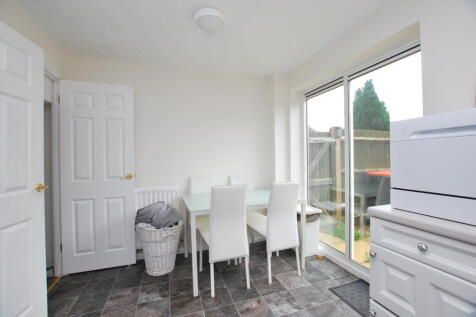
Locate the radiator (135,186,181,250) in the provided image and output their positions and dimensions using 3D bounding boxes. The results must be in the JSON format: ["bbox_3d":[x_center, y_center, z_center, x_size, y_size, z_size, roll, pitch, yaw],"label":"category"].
[{"bbox_3d":[-0.939,0.675,2.340,0.480,0.670,0.090,-1,0,-19],"label":"radiator"}]

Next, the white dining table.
[{"bbox_3d":[0.040,0.816,2.255,1.180,0.740,0.750,-1,0,-19],"label":"white dining table"}]

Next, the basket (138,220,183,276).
[{"bbox_3d":[-0.833,0.951,2.127,0.455,0.490,0.455,-1,0,-19],"label":"basket"}]

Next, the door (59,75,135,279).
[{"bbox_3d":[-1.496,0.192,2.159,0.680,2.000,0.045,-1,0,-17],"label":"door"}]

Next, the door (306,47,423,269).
[{"bbox_3d":[1.169,0.138,2.102,0.100,2.050,1.450,-1,0,-19],"label":"door"}]

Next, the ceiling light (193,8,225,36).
[{"bbox_3d":[-0.240,-1.096,1.630,0.270,0.080,0.270,-1,0,0],"label":"ceiling light"}]

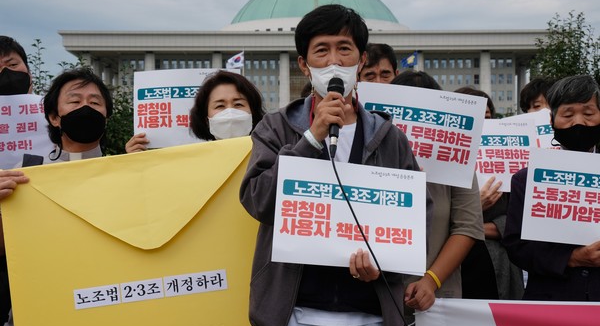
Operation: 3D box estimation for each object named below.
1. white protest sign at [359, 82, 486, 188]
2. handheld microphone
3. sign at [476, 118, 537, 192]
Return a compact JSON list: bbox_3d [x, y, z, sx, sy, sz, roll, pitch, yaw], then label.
[{"bbox_3d":[0.374,-0.088,3.400,0.420,0.297,0.012,9,3,-3],"label":"white protest sign"},{"bbox_3d":[0.096,-0.123,2.950,0.050,0.232,0.050,2,-15,1],"label":"handheld microphone"},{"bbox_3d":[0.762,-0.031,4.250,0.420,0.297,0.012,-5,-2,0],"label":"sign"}]

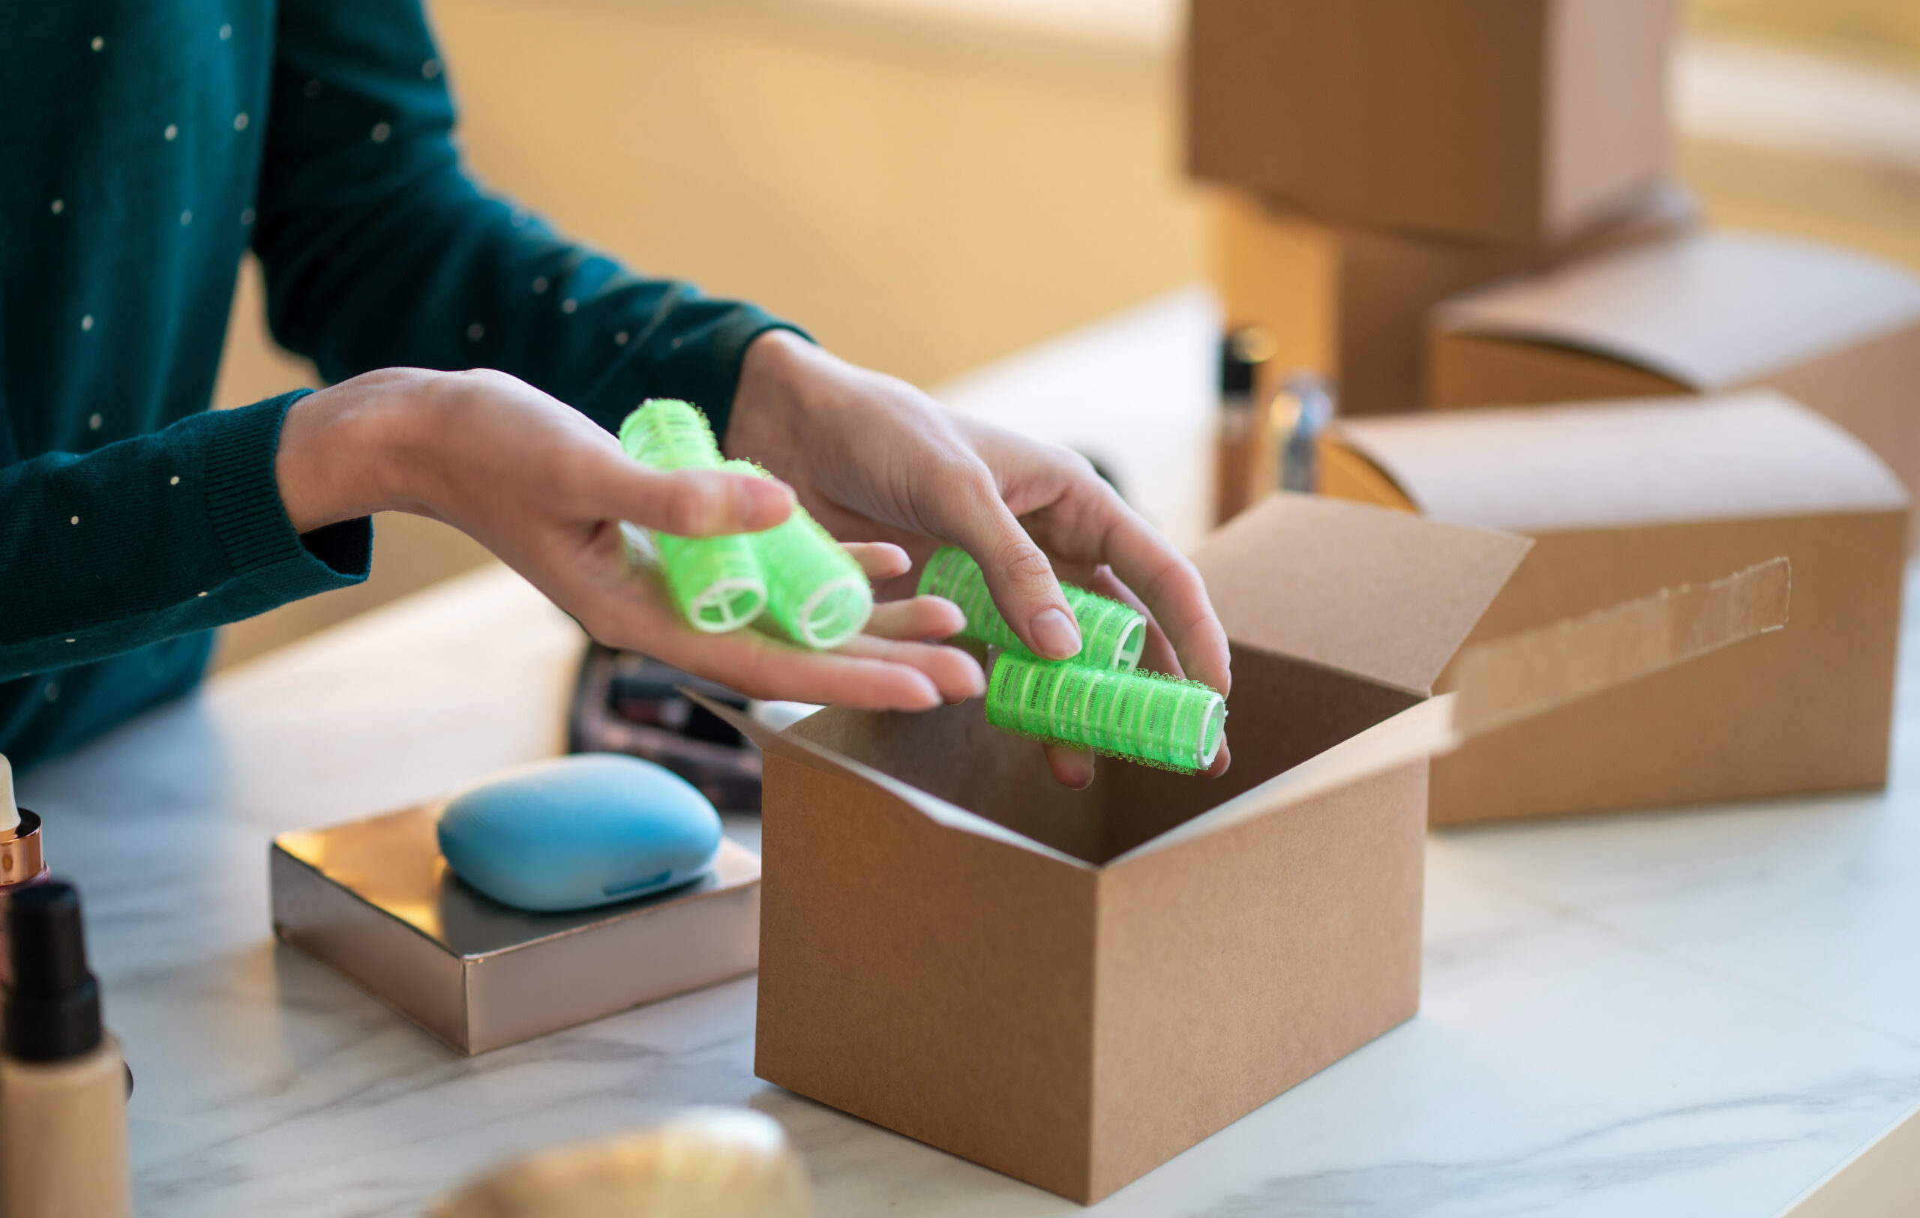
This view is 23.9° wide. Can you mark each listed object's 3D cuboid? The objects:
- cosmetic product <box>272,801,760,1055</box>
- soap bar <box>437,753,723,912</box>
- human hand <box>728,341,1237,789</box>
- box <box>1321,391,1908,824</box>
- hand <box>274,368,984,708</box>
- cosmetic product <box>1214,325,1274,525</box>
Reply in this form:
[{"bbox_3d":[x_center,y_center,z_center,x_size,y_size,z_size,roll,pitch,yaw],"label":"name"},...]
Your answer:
[{"bbox_3d":[-0.129,0.088,1.356,0.112,0.030,0.105,-15,26,-36],"label":"cosmetic product"},{"bbox_3d":[-0.111,0.063,1.333,0.082,0.033,0.066,-11,24,-30],"label":"soap bar"},{"bbox_3d":[0.010,-0.015,1.275,0.163,0.073,0.083,38,19,13],"label":"human hand"},{"bbox_3d":[0.215,-0.004,1.516,0.160,0.104,0.117,-4,21,-13],"label":"box"},{"bbox_3d":[-0.085,-0.019,1.197,0.193,0.056,0.084,17,31,12],"label":"hand"},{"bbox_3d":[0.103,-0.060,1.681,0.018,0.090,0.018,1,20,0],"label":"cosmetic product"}]

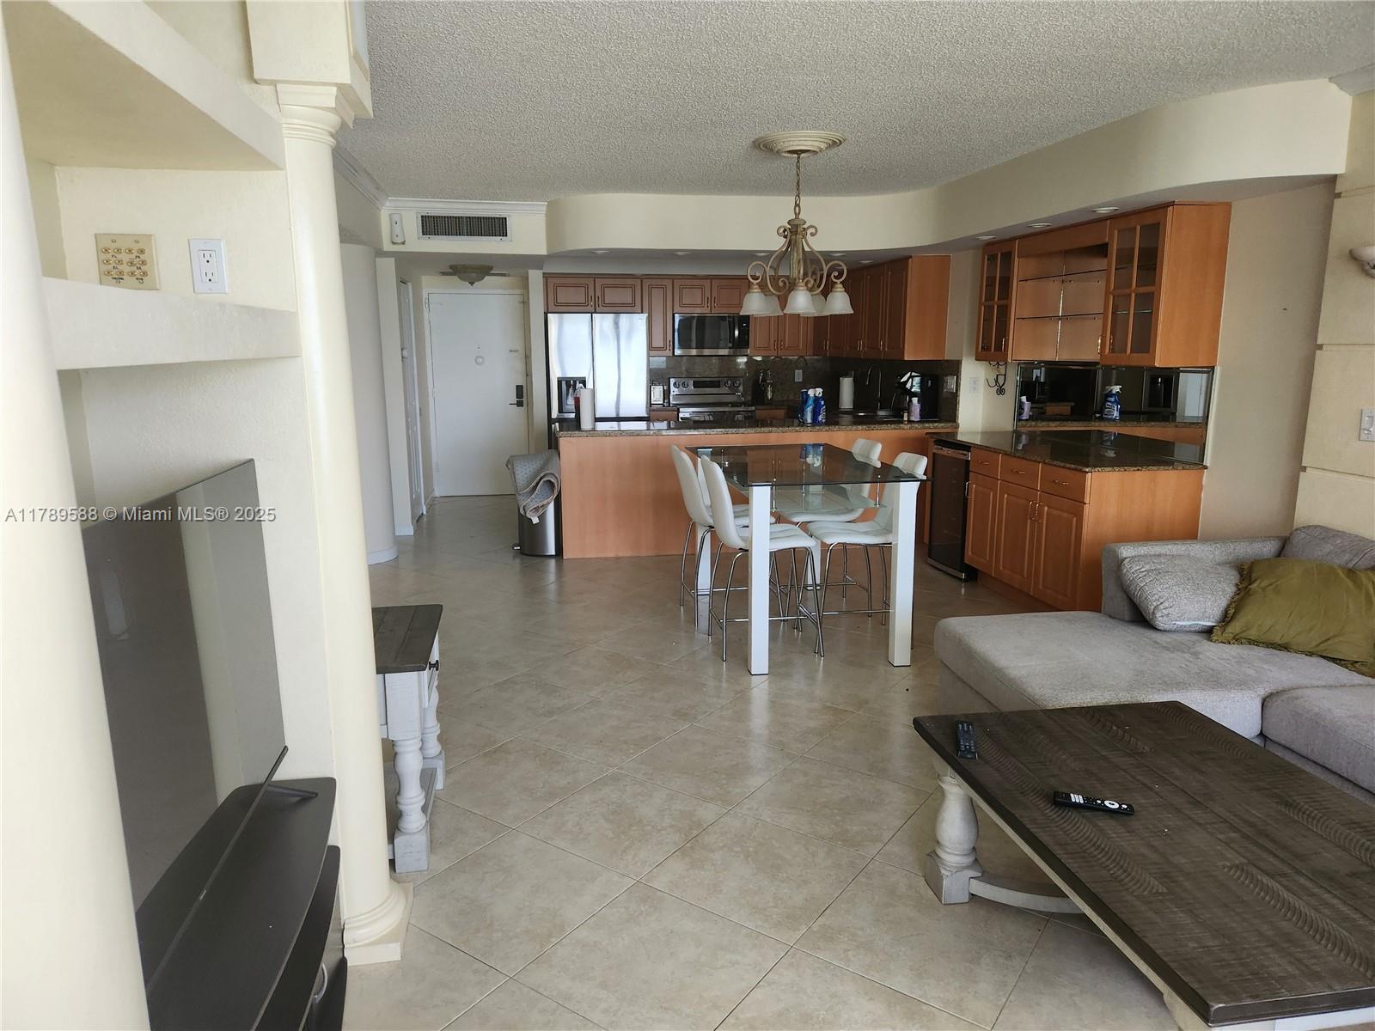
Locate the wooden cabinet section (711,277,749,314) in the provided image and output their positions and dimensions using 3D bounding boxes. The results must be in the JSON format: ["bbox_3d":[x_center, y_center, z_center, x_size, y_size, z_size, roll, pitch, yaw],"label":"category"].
[{"bbox_3d":[0.391,-2.184,9.134,0.384,0.334,0.330,-2,11,-10],"label":"wooden cabinet section"}]

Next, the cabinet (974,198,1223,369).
[{"bbox_3d":[2.323,-1.292,5.368,0.335,0.787,1.820,-2,11,-11],"label":"cabinet"}]

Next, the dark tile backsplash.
[{"bbox_3d":[0.844,-1.179,8.258,2.020,0.480,2.880,-2,11,-10],"label":"dark tile backsplash"}]

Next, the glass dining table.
[{"bbox_3d":[0.560,0.147,4.959,0.890,0.893,1.610,-2,11,-9],"label":"glass dining table"}]

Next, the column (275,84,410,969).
[{"bbox_3d":[-0.817,0.085,2.216,0.144,2.037,0.287,-2,11,-11],"label":"column"}]

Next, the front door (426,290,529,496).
[{"bbox_3d":[-2.075,-1.194,9.162,0.920,2.010,0.050,-2,11,-10],"label":"front door"}]

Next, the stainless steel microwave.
[{"bbox_3d":[0.218,-1.833,9.304,0.764,0.395,0.400,-2,11,-10],"label":"stainless steel microwave"}]

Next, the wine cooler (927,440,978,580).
[{"bbox_3d":[1.990,-0.047,6.049,0.560,0.855,0.540,-2,11,-11],"label":"wine cooler"}]

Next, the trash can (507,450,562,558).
[{"bbox_3d":[-1.126,-0.086,6.745,0.350,0.720,0.400,-2,11,-10],"label":"trash can"}]

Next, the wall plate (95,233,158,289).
[{"bbox_3d":[-1.185,-0.537,1.940,0.117,0.115,0.010,-2,11,-10],"label":"wall plate"}]

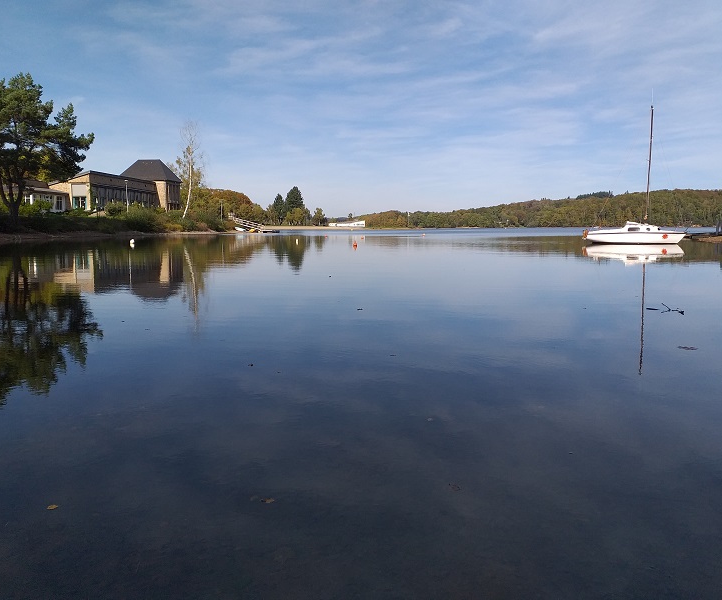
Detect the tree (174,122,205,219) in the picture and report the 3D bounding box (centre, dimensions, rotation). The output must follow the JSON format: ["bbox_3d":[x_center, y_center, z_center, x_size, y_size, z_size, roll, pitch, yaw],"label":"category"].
[{"bbox_3d":[-29.080,-21.512,104.193,4.800,16.500,4.600,0,7,0],"label":"tree"}]

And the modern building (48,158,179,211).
[{"bbox_3d":[-48.527,-23.557,126.581,11.500,12.200,34.800,1,7,7],"label":"modern building"}]

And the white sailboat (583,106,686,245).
[{"bbox_3d":[16.492,-7.299,37.483,5.750,8.200,2.100,2,7,18],"label":"white sailboat"}]

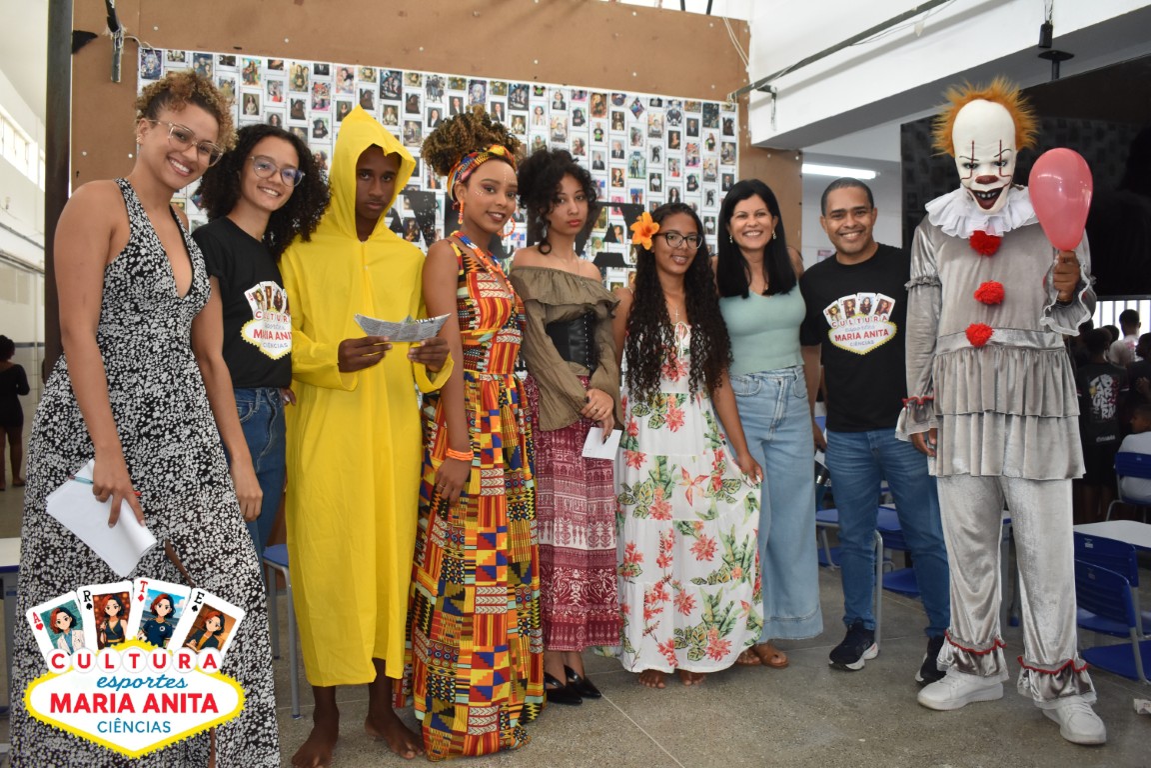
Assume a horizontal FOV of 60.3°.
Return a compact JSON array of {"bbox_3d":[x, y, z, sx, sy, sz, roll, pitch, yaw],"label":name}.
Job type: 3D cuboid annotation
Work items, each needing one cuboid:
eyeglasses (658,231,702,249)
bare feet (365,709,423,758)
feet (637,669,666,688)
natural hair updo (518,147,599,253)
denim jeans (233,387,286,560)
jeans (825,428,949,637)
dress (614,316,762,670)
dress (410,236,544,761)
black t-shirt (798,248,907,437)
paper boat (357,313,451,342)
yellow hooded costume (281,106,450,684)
[{"bbox_3d":[0.349,-0.476,3.280,0.140,0.050,0.140,0,1,-16],"label":"eyeglasses"},{"bbox_3d":[-0.506,0.957,2.784,0.100,0.095,0.240,-1,2,-37],"label":"bare feet"},{"bbox_3d":[0.264,0.950,3.373,0.090,0.080,0.220,0,1,9],"label":"feet"},{"bbox_3d":[-0.060,-0.591,3.197,0.250,0.310,0.250,-1,1,-21],"label":"natural hair updo"},{"bbox_3d":[-0.929,0.483,2.832,0.360,0.970,0.270,-1,2,-34],"label":"denim jeans"},{"bbox_3d":[1.071,0.474,3.422,0.430,0.830,0.340,0,1,18],"label":"jeans"},{"bbox_3d":[0.387,0.351,3.349,0.500,1.220,0.420,0,1,2],"label":"dress"},{"bbox_3d":[-0.280,0.293,2.848,0.400,1.410,0.400,-1,2,-36],"label":"dress"},{"bbox_3d":[0.976,-0.141,3.428,0.430,0.670,0.270,0,1,12],"label":"black t-shirt"},{"bbox_3d":[-0.434,-0.134,2.467,0.240,0.075,0.070,0,1,-12],"label":"paper boat"},{"bbox_3d":[-0.578,0.021,2.711,0.480,1.570,0.420,0,1,-18],"label":"yellow hooded costume"}]

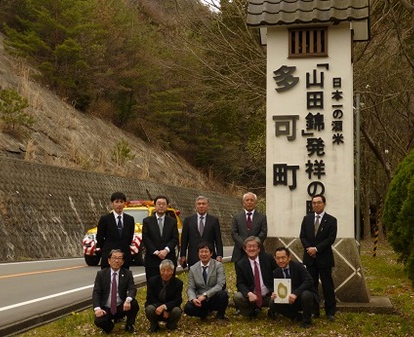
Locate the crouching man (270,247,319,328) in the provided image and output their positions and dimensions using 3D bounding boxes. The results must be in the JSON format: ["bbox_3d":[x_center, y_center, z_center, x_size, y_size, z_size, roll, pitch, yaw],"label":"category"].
[{"bbox_3d":[1.100,1.460,9.800,0.610,0.980,0.760,-1,-3,15],"label":"crouching man"}]

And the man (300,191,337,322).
[{"bbox_3d":[1.495,1.193,10.450,0.490,1.690,0.340,0,-3,10],"label":"man"}]

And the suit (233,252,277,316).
[{"bbox_3d":[0.615,1.480,10.100,0.550,0.790,0.660,0,-3,-3],"label":"suit"}]

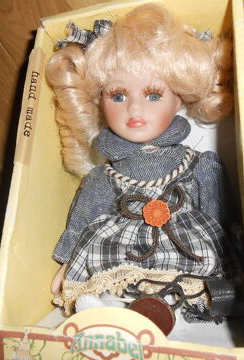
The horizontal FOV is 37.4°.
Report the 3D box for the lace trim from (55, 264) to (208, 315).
[{"bbox_3d":[0.007,0.074,0.250,0.102,0.050,0.031,-4,85,11],"label":"lace trim"}]

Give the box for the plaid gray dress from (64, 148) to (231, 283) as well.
[{"bbox_3d":[0.021,0.025,0.272,0.106,0.075,0.092,-4,85,11],"label":"plaid gray dress"}]

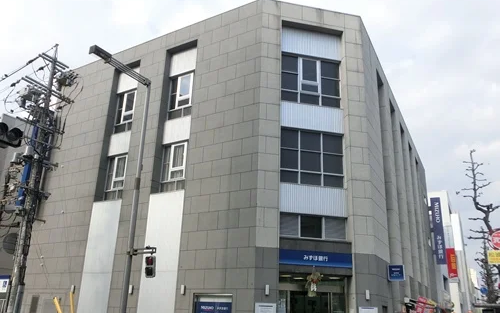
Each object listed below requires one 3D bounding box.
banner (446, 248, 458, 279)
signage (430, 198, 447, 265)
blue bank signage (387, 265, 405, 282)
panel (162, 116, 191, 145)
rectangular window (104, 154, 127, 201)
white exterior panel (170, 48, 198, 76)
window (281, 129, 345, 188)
[{"bbox_3d":[21.513,11.346,46.034,1.050,2.950,0.120,-8,-22,26],"label":"banner"},{"bbox_3d":[16.499,6.444,37.944,0.780,5.850,0.250,-8,-22,26],"label":"signage"},{"bbox_3d":[6.073,4.833,17.900,0.680,0.630,0.150,-8,-22,26],"label":"blue bank signage"},{"bbox_3d":[-3.320,-1.212,20.311,1.737,1.168,0.100,-10,-23,30],"label":"panel"},{"bbox_3d":[-6.604,1.060,21.666,1.701,2.351,0.120,-10,-23,30],"label":"rectangular window"},{"bbox_3d":[-3.219,-4.677,21.556,1.788,1.307,0.100,-10,-23,30],"label":"white exterior panel"},{"bbox_3d":[2.528,0.035,17.580,2.820,2.320,0.120,6,-20,-12],"label":"window"}]

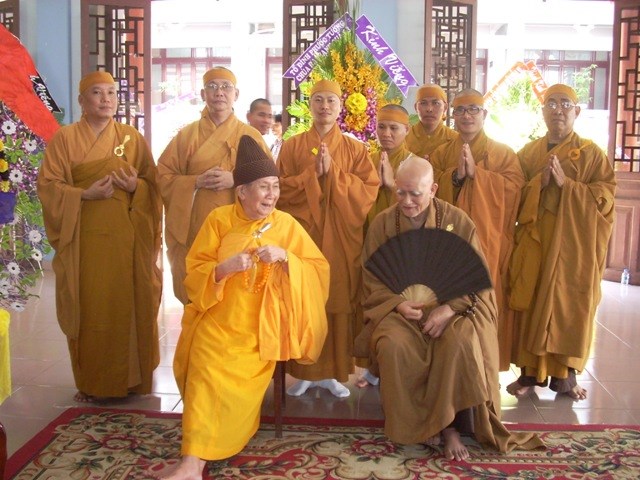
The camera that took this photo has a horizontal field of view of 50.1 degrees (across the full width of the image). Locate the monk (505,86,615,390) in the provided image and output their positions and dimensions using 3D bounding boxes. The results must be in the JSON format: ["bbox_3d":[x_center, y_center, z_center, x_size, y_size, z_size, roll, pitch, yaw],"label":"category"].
[{"bbox_3d":[1.230,0.016,3.486,0.510,1.584,0.410,3,8,21],"label":"monk"}]

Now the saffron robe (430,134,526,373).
[{"bbox_3d":[0.831,0.066,3.634,0.500,1.280,0.380,3,7,16],"label":"saffron robe"}]

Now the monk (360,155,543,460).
[{"bbox_3d":[0.571,0.236,3.226,0.740,1.240,0.850,2,7,6],"label":"monk"}]

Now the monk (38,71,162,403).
[{"bbox_3d":[-1.140,-0.033,3.568,0.610,1.630,0.480,-1,8,-18],"label":"monk"}]

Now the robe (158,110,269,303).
[{"bbox_3d":[-0.576,0.033,3.676,0.570,1.390,0.450,0,7,-8],"label":"robe"}]

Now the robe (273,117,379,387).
[{"bbox_3d":[0.034,0.055,3.698,0.530,1.340,0.450,1,7,0],"label":"robe"}]

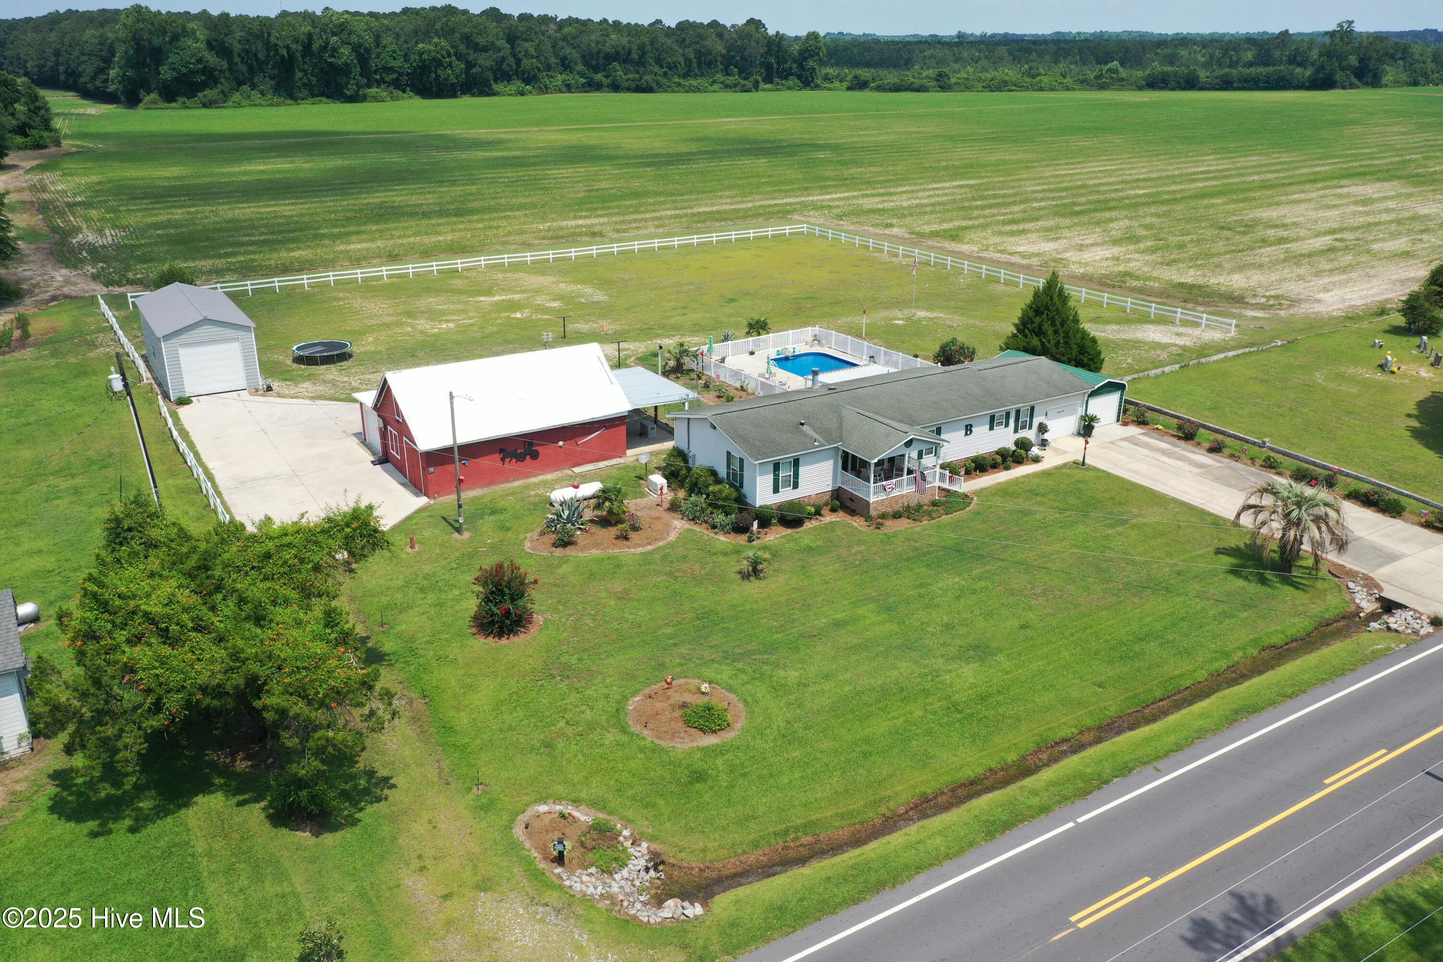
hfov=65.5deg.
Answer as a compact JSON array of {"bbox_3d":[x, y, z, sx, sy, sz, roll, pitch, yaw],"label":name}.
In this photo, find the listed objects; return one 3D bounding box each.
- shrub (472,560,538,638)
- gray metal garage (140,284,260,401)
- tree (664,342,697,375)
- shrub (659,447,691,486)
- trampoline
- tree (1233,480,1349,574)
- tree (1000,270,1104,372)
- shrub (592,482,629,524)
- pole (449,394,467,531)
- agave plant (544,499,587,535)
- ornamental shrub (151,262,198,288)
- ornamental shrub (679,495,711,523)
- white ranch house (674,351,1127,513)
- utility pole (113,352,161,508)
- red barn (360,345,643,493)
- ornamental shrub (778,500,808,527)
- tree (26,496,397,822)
[{"bbox_3d":[-8.929,4.754,46.217,2.692,3.071,2.692,1,22,0],"label":"shrub"},{"bbox_3d":[-36.905,-10.142,78.948,5.982,5.396,12.352,-13,25,-30],"label":"gray metal garage"},{"bbox_3d":[-2.980,-8.969,81.167,2.475,2.277,2.475,1,22,0],"label":"tree"},{"bbox_3d":[-2.570,-0.820,61.624,1.736,2.103,1.736,1,22,0],"label":"shrub"},{"bbox_3d":[-29.668,-9.505,83.612,4.505,0.891,4.505,-13,25,-30],"label":"trampoline"},{"bbox_3d":[26.403,2.240,51.796,5.148,4.356,5.148,-13,25,-30],"label":"tree"},{"bbox_3d":[23.575,-11.054,80.357,7.500,7.700,7.500,1,22,0],"label":"tree"},{"bbox_3d":[-5.631,1.088,56.895,1.936,2.013,1.936,1,22,0],"label":"shrub"},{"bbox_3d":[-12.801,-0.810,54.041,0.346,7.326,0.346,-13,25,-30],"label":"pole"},{"bbox_3d":[-7.771,1.727,55.815,2.112,1.588,2.112,1,22,0],"label":"agave plant"},{"bbox_3d":[-50.044,-18.451,102.146,4.752,3.267,4.554,-13,25,-30],"label":"ornamental shrub"},{"bbox_3d":[-1.352,1.360,57.288,1.613,1.298,1.613,1,22,0],"label":"ornamental shrub"},{"bbox_3d":[12.144,-3.697,66.392,28.611,4.207,11.633,-13,25,-30],"label":"white ranch house"},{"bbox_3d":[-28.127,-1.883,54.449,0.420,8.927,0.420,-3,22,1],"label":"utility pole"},{"bbox_3d":[-13.670,-4.710,65.879,12.650,5.950,11.740,-14,26,-31],"label":"red barn"},{"bbox_3d":[3.627,1.680,56.871,1.485,1.337,1.485,1,22,0],"label":"ornamental shrub"},{"bbox_3d":[-15.956,5.275,37.826,11.600,8.200,11.300,1,22,0],"label":"tree"}]

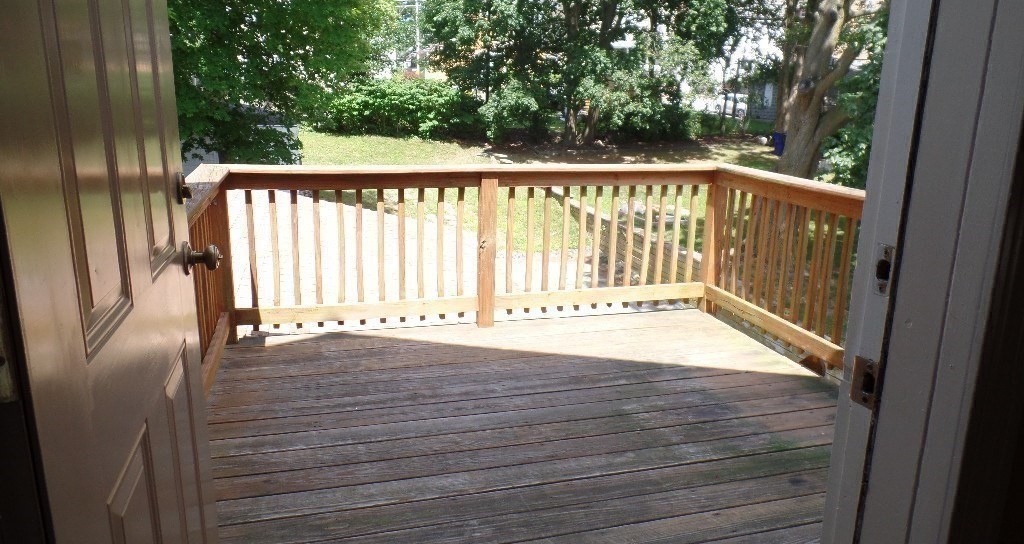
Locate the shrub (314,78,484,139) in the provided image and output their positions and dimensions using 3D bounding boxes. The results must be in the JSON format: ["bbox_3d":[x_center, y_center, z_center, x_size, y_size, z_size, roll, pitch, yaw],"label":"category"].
[{"bbox_3d":[-4.960,-7.231,30.000,7.000,2.450,2.800,2,13,3],"label":"shrub"}]

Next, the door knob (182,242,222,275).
[{"bbox_3d":[-0.623,-0.029,1.377,0.067,0.067,0.067,-3,14,-17],"label":"door knob"}]

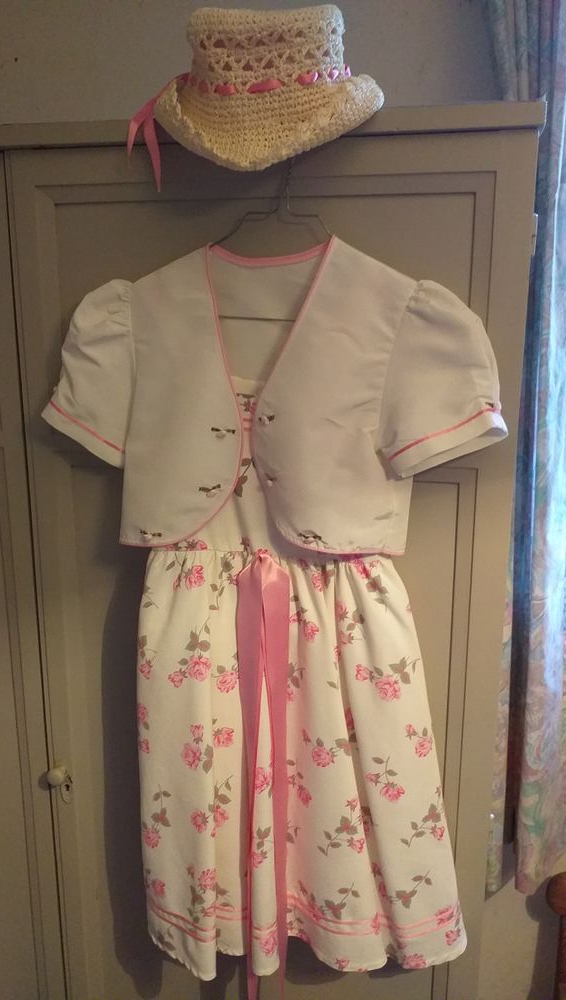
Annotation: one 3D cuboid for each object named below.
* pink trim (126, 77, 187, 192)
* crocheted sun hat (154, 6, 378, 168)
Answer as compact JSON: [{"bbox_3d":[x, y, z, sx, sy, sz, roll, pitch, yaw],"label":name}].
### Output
[{"bbox_3d":[-0.149,-0.441,0.940,0.070,0.130,0.045,2,13,10],"label":"pink trim"},{"bbox_3d":[-0.014,-0.493,0.930,0.260,0.170,0.255,1,28,6],"label":"crocheted sun hat"}]

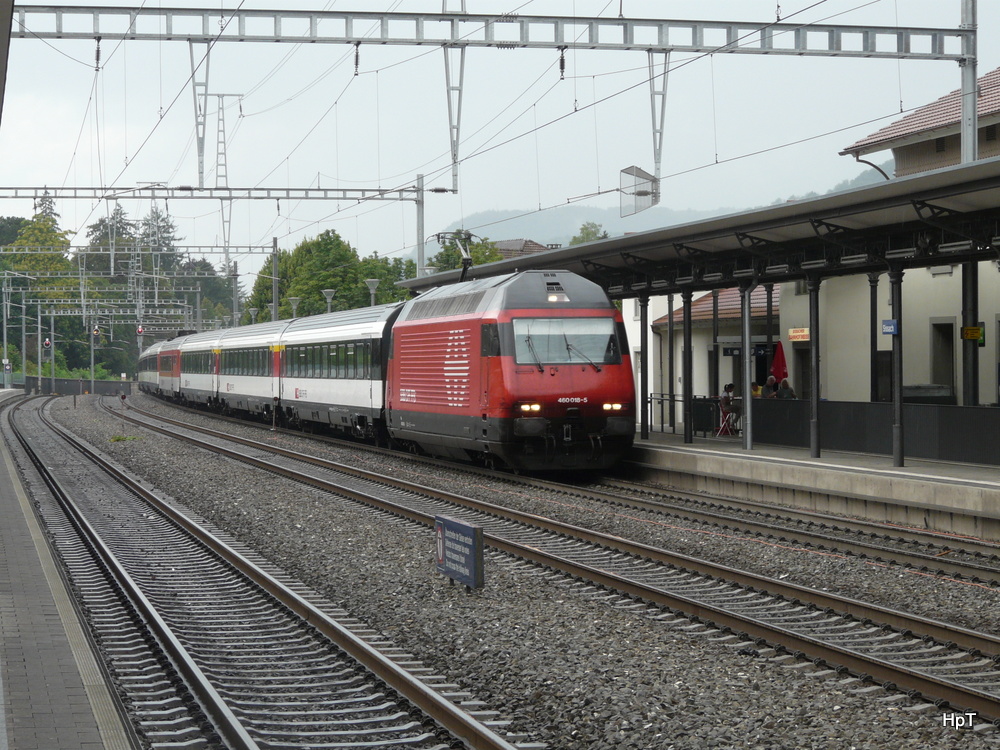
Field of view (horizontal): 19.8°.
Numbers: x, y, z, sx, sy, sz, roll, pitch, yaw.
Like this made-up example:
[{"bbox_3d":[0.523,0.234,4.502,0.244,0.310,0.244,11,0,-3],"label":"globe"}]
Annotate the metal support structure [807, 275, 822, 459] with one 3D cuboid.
[{"bbox_3d":[5.700,-0.154,51.700,0.260,3.320,0.260,0,0,-10],"label":"metal support structure"}]

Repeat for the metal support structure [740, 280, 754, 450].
[{"bbox_3d":[4.867,-0.168,56.400,0.270,3.320,0.260,0,0,-10],"label":"metal support structure"}]

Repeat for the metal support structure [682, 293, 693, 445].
[{"bbox_3d":[4.017,-0.186,61.100,0.240,3.330,0.240,0,0,-10],"label":"metal support structure"}]

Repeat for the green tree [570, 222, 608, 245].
[{"bbox_3d":[6.012,-5.149,190.000,6.000,10.500,6.000,0,0,0],"label":"green tree"}]

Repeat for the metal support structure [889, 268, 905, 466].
[{"bbox_3d":[6.546,-0.124,47.100,0.260,3.270,0.260,0,0,-10],"label":"metal support structure"}]

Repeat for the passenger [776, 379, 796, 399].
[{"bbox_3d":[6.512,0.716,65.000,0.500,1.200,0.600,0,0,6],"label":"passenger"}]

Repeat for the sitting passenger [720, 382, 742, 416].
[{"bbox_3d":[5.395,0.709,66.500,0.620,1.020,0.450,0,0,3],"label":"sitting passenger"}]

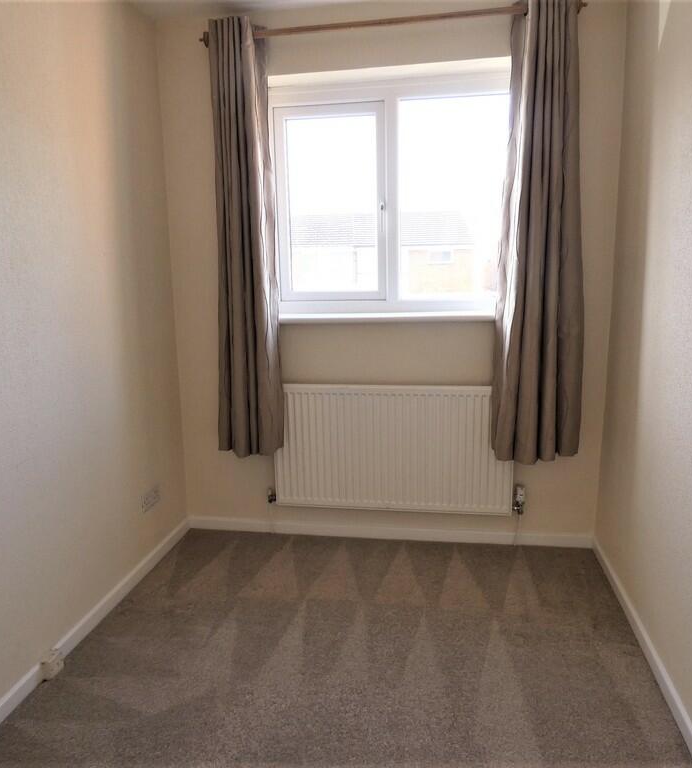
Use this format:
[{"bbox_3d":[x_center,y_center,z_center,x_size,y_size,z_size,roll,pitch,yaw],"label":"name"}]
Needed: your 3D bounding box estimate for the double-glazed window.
[{"bbox_3d":[0.211,-0.856,2.771,1.190,1.042,0.075,1,12,10],"label":"double-glazed window"}]

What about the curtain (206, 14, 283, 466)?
[{"bbox_3d":[-0.459,-0.581,2.639,0.295,1.870,0.125,1,12,10],"label":"curtain"}]

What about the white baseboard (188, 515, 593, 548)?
[{"bbox_3d":[0.171,0.726,2.903,1.981,0.063,0.017,1,12,10],"label":"white baseboard"}]

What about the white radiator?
[{"bbox_3d":[0.206,0.292,2.759,1.103,0.601,0.077,1,12,10],"label":"white radiator"}]

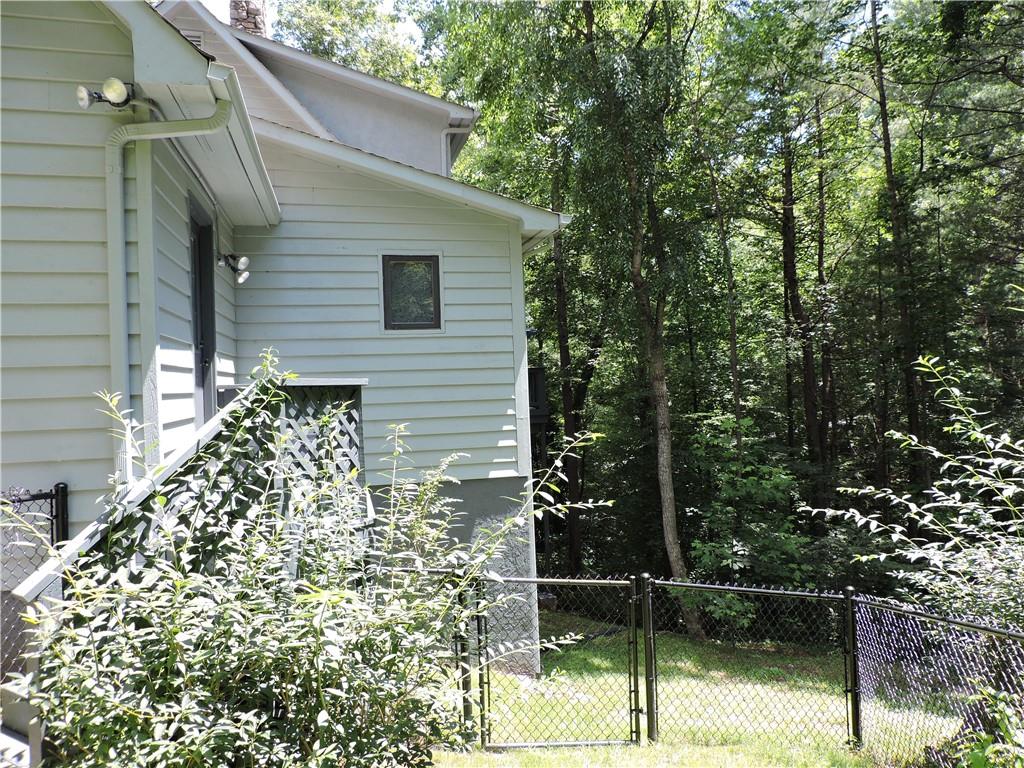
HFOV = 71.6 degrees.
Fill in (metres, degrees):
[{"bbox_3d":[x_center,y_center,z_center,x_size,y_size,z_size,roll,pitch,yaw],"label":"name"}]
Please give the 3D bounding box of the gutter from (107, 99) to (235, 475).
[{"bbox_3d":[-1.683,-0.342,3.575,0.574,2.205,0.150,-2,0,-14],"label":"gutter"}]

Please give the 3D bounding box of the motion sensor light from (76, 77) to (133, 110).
[{"bbox_3d":[-1.953,-1.395,3.410,0.224,0.149,0.190,-2,0,-14],"label":"motion sensor light"}]

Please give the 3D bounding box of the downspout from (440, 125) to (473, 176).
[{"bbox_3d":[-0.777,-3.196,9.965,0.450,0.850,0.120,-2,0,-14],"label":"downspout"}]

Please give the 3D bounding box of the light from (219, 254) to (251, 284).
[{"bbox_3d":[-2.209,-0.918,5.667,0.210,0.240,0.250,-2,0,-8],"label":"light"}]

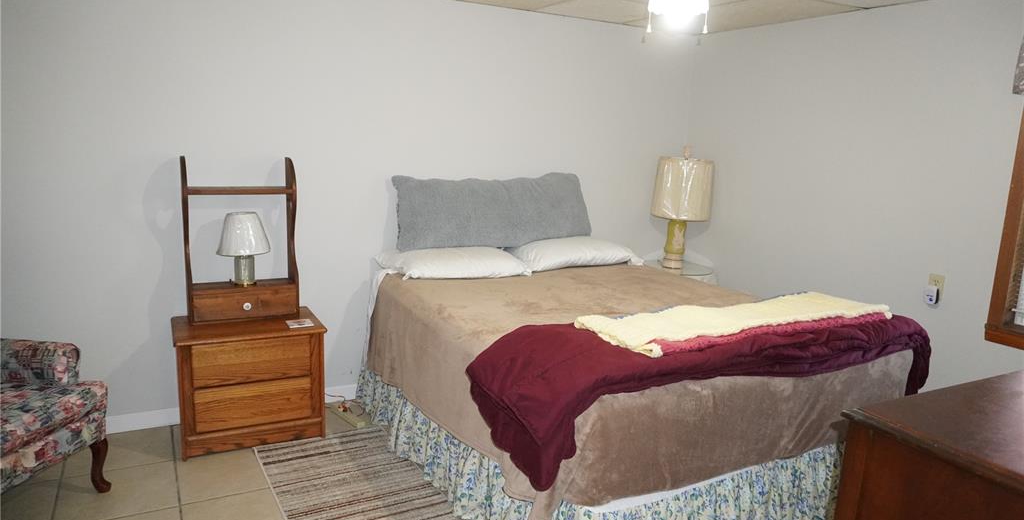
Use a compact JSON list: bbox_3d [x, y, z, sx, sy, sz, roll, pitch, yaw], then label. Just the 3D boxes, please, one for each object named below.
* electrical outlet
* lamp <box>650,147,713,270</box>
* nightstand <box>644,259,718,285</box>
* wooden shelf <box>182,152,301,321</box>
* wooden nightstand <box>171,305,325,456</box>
[{"bbox_3d":[1.917,0.124,3.082,0.008,0.114,0.070,-3,12,-28],"label":"electrical outlet"},{"bbox_3d":[1.016,-0.310,4.137,0.380,0.725,0.380,-3,12,-28],"label":"lamp"},{"bbox_3d":[0.983,0.374,4.257,0.520,0.665,0.520,-3,12,-28],"label":"nightstand"},{"bbox_3d":[-1.230,-0.091,3.112,0.468,0.742,0.170,-3,12,-28],"label":"wooden shelf"},{"bbox_3d":[-1.208,0.549,3.146,0.617,0.532,0.425,-3,12,-28],"label":"wooden nightstand"}]

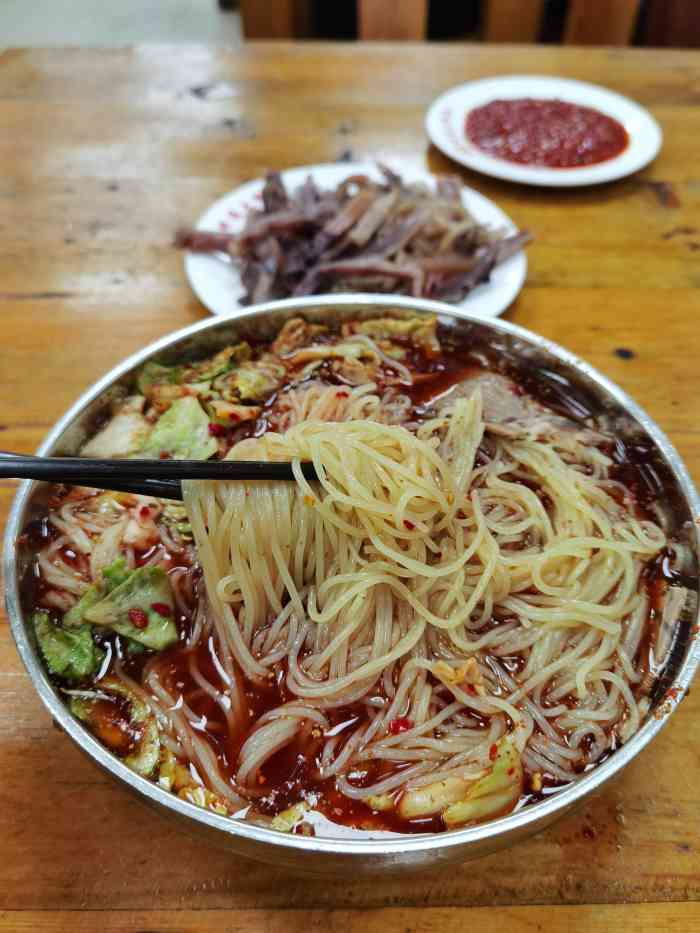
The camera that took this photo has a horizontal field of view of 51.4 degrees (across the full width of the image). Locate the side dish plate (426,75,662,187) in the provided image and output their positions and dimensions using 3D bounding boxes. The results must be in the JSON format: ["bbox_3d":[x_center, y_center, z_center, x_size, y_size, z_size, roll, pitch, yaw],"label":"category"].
[{"bbox_3d":[0.142,-0.243,0.541,0.167,0.021,0.167,1,50,0],"label":"side dish plate"}]

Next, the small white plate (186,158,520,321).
[{"bbox_3d":[0.004,-0.122,0.439,0.200,0.023,0.200,0,50,0],"label":"small white plate"}]

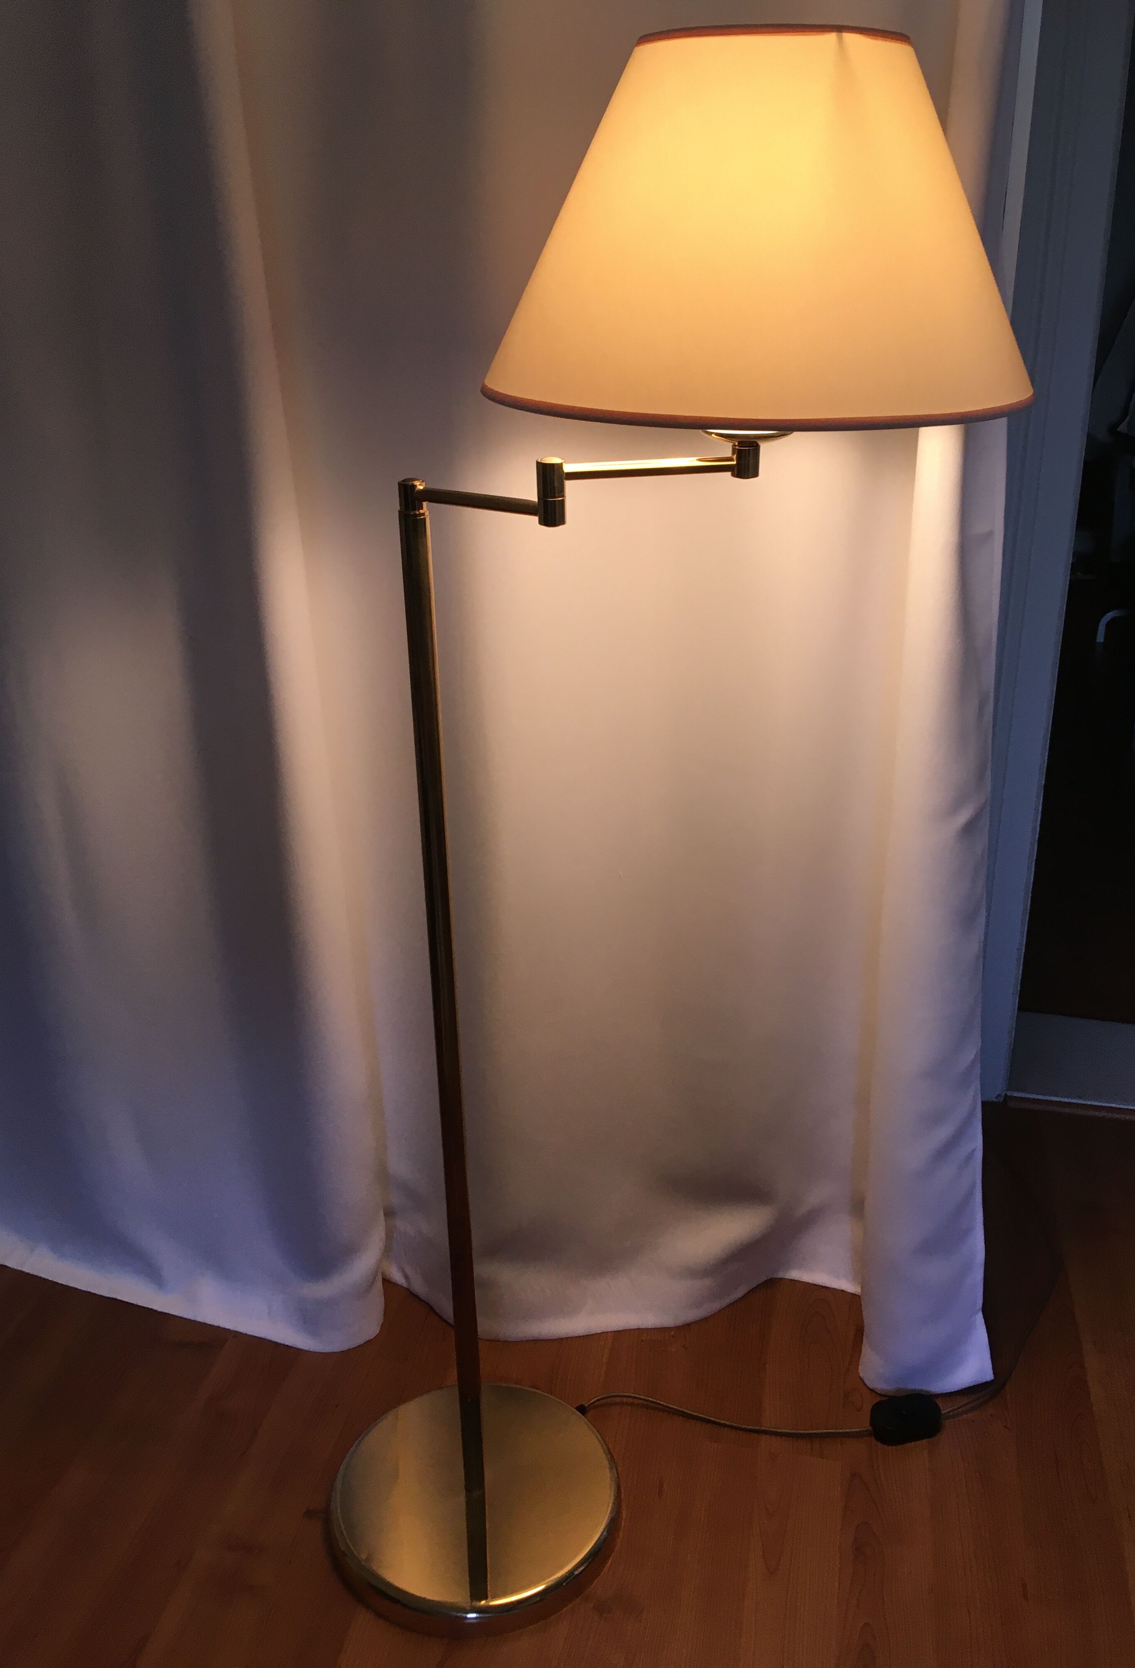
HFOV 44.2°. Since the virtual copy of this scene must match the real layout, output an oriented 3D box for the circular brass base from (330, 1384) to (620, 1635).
[{"bbox_3d":[-0.095,0.706,1.493,0.312,0.033,0.312,-1,23,0],"label":"circular brass base"}]

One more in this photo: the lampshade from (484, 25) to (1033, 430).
[{"bbox_3d":[0.132,-0.418,0.961,0.388,0.222,0.388,-1,23,0],"label":"lampshade"}]

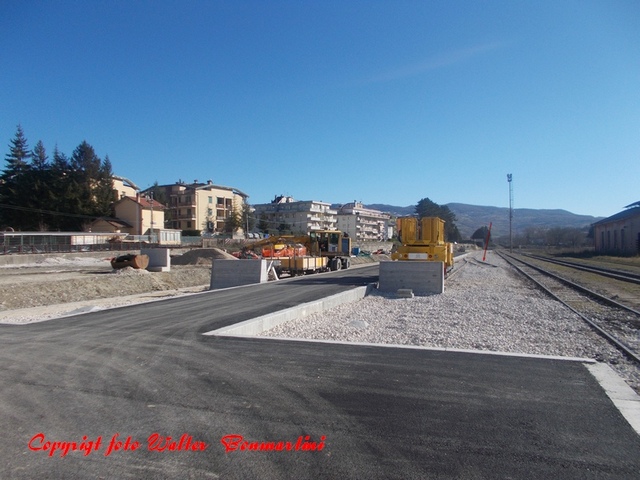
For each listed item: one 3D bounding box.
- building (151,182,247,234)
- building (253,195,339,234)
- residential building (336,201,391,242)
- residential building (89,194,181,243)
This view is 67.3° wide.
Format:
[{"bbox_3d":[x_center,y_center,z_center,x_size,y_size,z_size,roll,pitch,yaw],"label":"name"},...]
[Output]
[{"bbox_3d":[-31.900,-8.170,126.040,19.300,13.300,18.100,0,-1,34],"label":"building"},{"bbox_3d":[-8.640,-8.310,180.790,24.500,15.600,21.000,0,-1,32],"label":"building"},{"bbox_3d":[17.840,-7.190,209.310,13.000,15.500,34.700,0,-1,29],"label":"residential building"},{"bbox_3d":[-34.130,-3.570,89.110,12.400,9.000,9.800,0,-1,25],"label":"residential building"}]

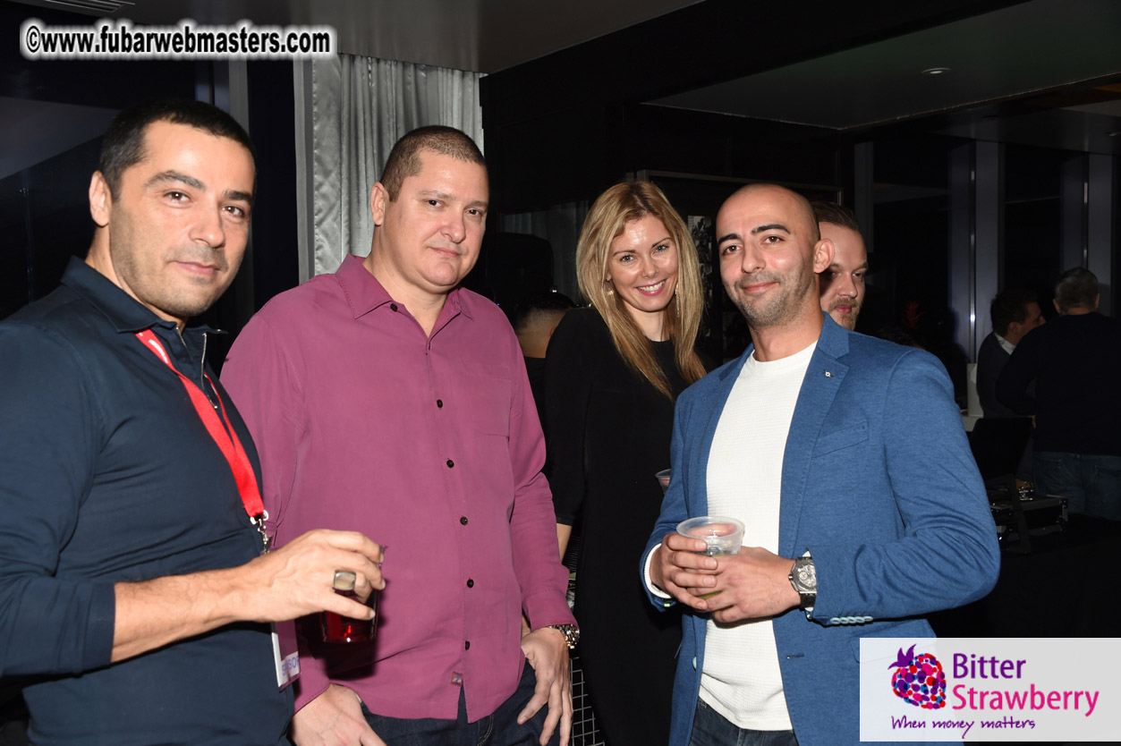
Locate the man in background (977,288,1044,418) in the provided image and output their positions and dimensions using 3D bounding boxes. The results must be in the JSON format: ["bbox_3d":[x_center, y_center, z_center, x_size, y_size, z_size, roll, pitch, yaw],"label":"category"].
[{"bbox_3d":[1.953,0.486,5.231,0.430,1.680,0.500,0,3,12],"label":"man in background"}]

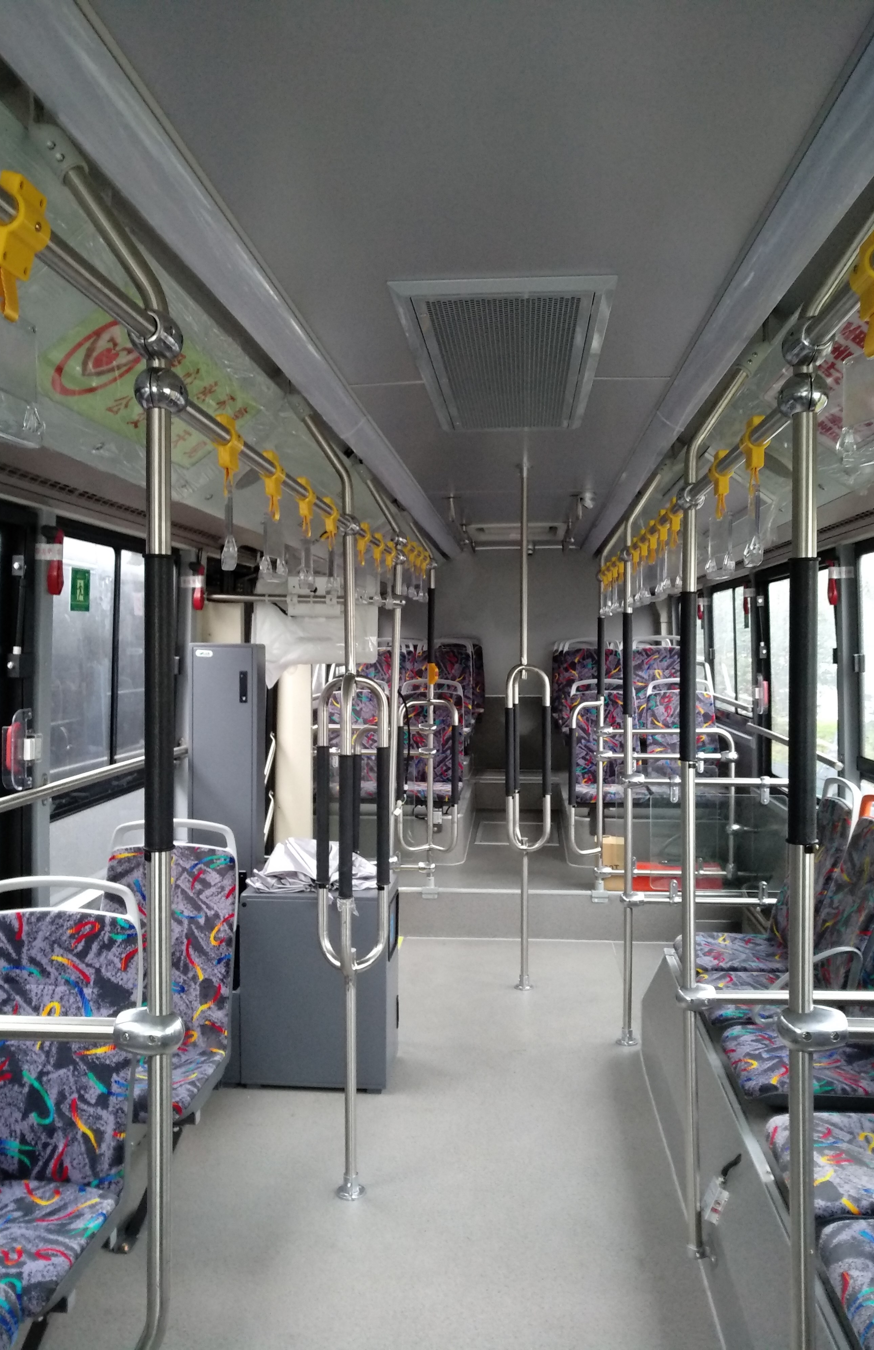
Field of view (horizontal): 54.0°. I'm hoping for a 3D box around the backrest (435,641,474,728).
[{"bbox_3d":[0.063,0.074,5.792,0.410,0.620,0.100,0,-9,6],"label":"backrest"}]

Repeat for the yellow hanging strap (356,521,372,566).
[{"bbox_3d":[-0.231,-0.416,2.720,0.043,0.134,0.043,0,2,6],"label":"yellow hanging strap"}]

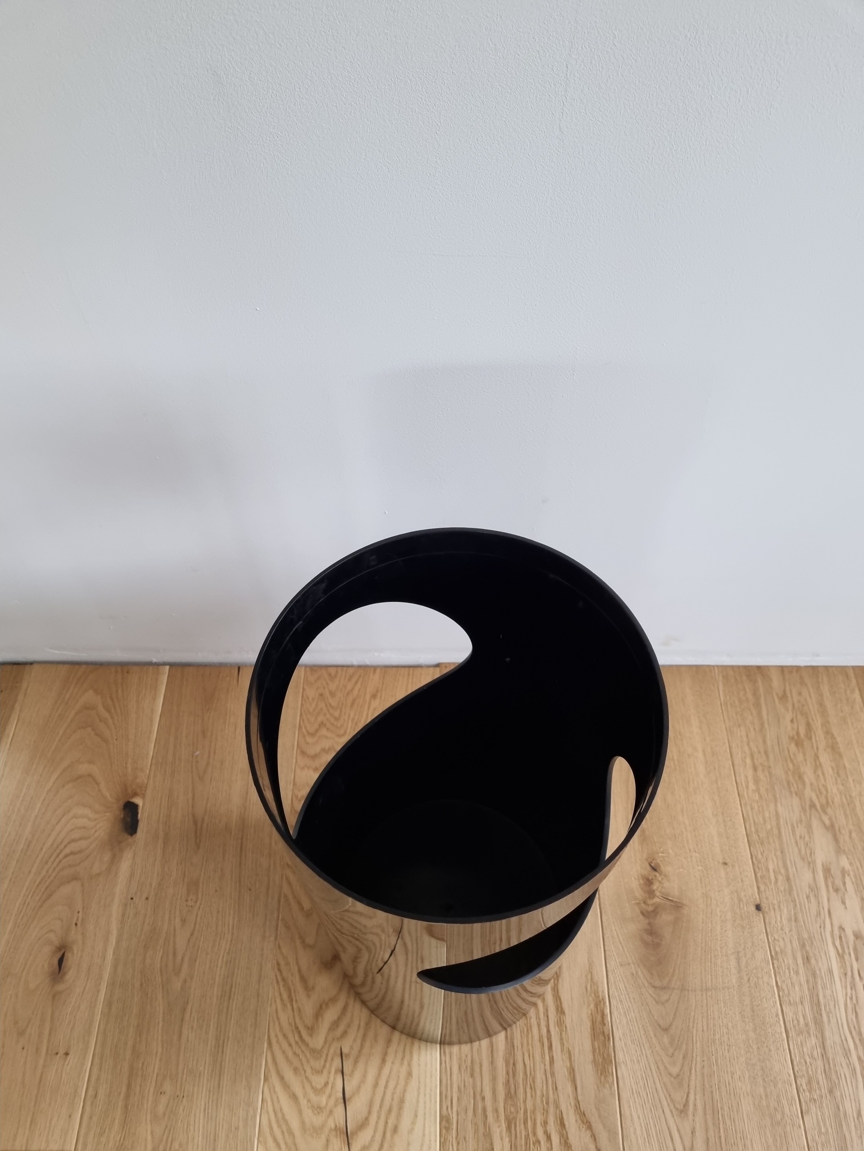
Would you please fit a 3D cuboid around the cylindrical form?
[{"bbox_3d":[0.017,0.234,0.755,0.260,0.593,0.260,0,57,1],"label":"cylindrical form"}]

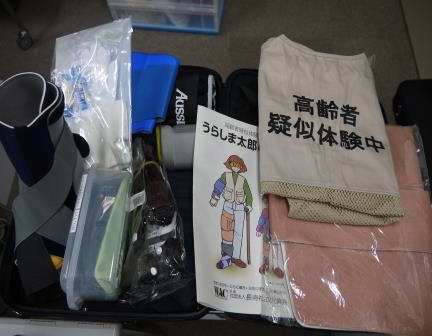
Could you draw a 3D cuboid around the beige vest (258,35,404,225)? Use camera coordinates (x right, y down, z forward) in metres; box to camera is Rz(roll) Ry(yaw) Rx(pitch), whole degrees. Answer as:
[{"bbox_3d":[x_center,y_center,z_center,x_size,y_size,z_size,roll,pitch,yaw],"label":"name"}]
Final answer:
[{"bbox_3d":[0.222,-0.087,0.748,0.272,0.060,0.402,5,70,-2],"label":"beige vest"}]

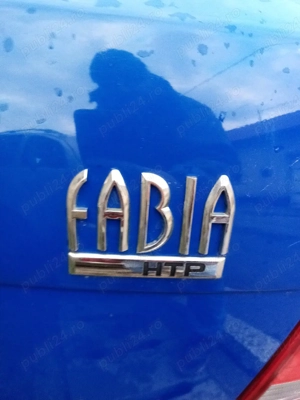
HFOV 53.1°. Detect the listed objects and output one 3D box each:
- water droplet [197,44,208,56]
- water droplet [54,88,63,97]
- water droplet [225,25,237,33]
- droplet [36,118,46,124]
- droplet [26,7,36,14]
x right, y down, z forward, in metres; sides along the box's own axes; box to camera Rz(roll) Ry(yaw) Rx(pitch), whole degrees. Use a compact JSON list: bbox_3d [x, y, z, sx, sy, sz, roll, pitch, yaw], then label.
[{"bbox_3d":[0.038,-0.106,0.213,0.009,0.009,0.003,3,12,-5],"label":"water droplet"},{"bbox_3d":[-0.065,-0.076,0.212,0.006,0.006,0.002,3,12,-5],"label":"water droplet"},{"bbox_3d":[0.057,-0.121,0.212,0.009,0.006,0.002,3,12,-5],"label":"water droplet"},{"bbox_3d":[-0.078,-0.056,0.215,0.007,0.004,0.002,3,12,-5],"label":"droplet"},{"bbox_3d":[-0.079,-0.126,0.200,0.007,0.005,0.002,3,12,-5],"label":"droplet"}]

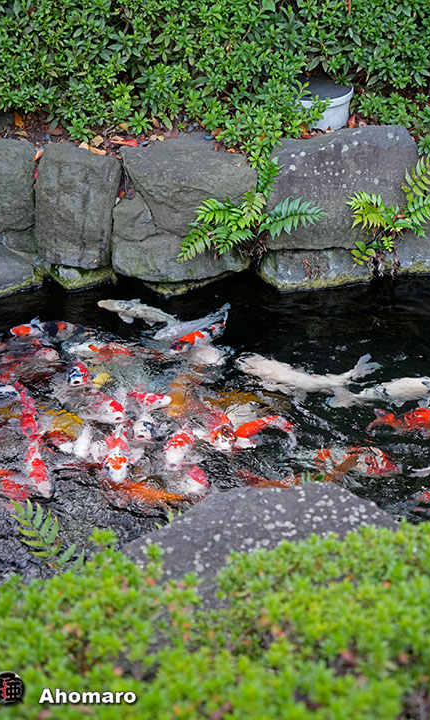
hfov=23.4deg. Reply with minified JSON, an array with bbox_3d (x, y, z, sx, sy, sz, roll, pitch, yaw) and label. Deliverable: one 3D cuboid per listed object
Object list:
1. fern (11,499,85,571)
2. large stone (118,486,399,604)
[{"bbox_3d":[-0.439,0.465,2.740,0.190,0.160,0.160,0,35,0],"label":"fern"},{"bbox_3d":[0.110,0.598,2.779,0.700,0.340,0.480,0,32,0],"label":"large stone"}]

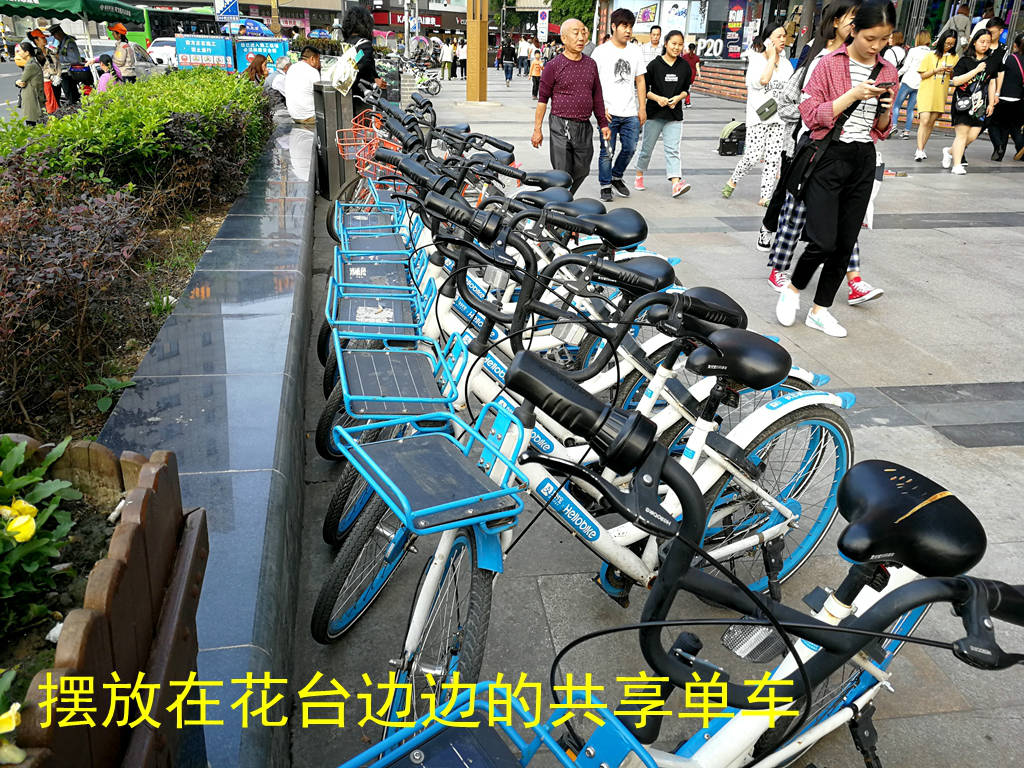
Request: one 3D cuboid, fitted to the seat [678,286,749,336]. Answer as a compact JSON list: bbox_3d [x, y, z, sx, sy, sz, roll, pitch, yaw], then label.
[{"bbox_3d":[0.459,-0.177,2.031,0.265,0.120,0.200,-11,26,-27],"label":"seat"}]

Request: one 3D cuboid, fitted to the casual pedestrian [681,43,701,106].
[{"bbox_3d":[4.684,-8.075,20.900,0.450,1.530,0.420,3,23,5],"label":"casual pedestrian"}]

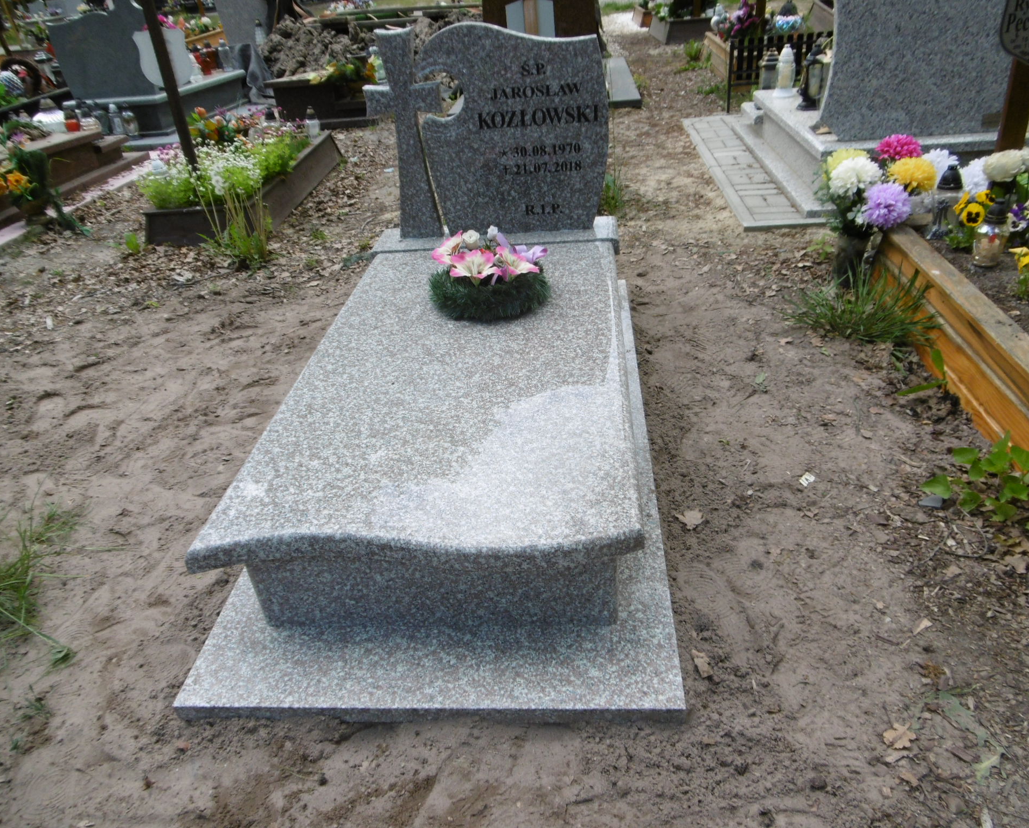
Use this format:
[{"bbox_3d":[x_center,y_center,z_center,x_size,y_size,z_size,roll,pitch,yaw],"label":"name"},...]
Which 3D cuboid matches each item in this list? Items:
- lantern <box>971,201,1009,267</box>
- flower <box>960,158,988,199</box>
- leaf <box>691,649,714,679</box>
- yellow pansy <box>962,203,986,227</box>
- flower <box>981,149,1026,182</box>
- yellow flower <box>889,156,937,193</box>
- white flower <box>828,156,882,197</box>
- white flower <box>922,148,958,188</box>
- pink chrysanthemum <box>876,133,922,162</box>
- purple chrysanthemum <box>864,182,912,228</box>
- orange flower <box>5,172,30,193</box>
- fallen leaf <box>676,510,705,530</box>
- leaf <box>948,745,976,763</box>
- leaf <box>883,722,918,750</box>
[{"bbox_3d":[1.568,-0.593,2.494,0.108,0.222,0.108,14,37,29],"label":"lantern"},{"bbox_3d":[1.643,-0.833,2.703,0.145,0.140,0.120,13,37,28],"label":"flower"},{"bbox_3d":[0.356,0.474,1.453,0.036,0.015,0.070,-12,32,-9],"label":"leaf"},{"bbox_3d":[1.542,-0.667,2.568,0.076,0.078,0.030,13,25,28],"label":"yellow pansy"},{"bbox_3d":[1.667,-0.846,2.610,0.148,0.105,0.130,14,37,29],"label":"flower"},{"bbox_3d":[1.391,-0.835,2.669,0.167,0.125,0.160,11,36,24],"label":"yellow flower"},{"bbox_3d":[1.172,-0.818,2.634,0.180,0.125,0.155,8,35,22],"label":"white flower"},{"bbox_3d":[1.500,-0.864,2.696,0.140,0.140,0.120,11,36,26],"label":"white flower"},{"bbox_3d":[1.353,-0.934,2.692,0.165,0.105,0.165,10,35,23],"label":"pink chrysanthemum"},{"bbox_3d":[1.274,-0.710,2.610,0.162,0.150,0.140,10,35,24],"label":"purple chrysanthemum"},{"bbox_3d":[-2.681,-1.247,4.123,0.125,0.115,0.085,-23,36,-26],"label":"orange flower"},{"bbox_3d":[0.450,0.258,1.925,0.065,0.018,0.065,-15,33,-14],"label":"fallen leaf"},{"bbox_3d":[0.791,0.596,1.348,0.044,0.012,0.022,21,41,36],"label":"leaf"},{"bbox_3d":[0.702,0.580,1.387,0.072,0.014,0.044,-28,39,-31],"label":"leaf"}]

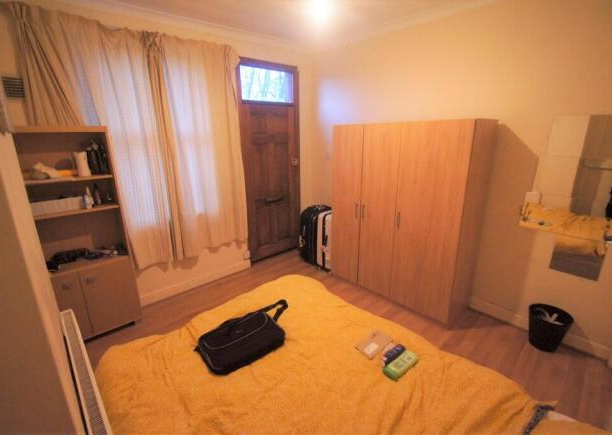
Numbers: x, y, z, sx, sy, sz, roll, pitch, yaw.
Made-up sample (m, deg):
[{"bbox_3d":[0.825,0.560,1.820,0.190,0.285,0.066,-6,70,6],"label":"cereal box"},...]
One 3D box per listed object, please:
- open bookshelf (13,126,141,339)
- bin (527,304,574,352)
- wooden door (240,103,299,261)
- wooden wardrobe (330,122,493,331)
[{"bbox_3d":[-1.935,0.186,2.229,0.741,1.758,0.277,-14,20,-40],"label":"open bookshelf"},{"bbox_3d":[1.929,0.900,2.186,0.267,0.301,0.267,-14,20,-40],"label":"bin"},{"bbox_3d":[-0.460,-0.469,3.910,0.877,2.117,0.050,-14,20,-40],"label":"wooden door"},{"bbox_3d":[0.969,-0.041,2.894,0.494,1.778,1.437,-13,19,-39],"label":"wooden wardrobe"}]

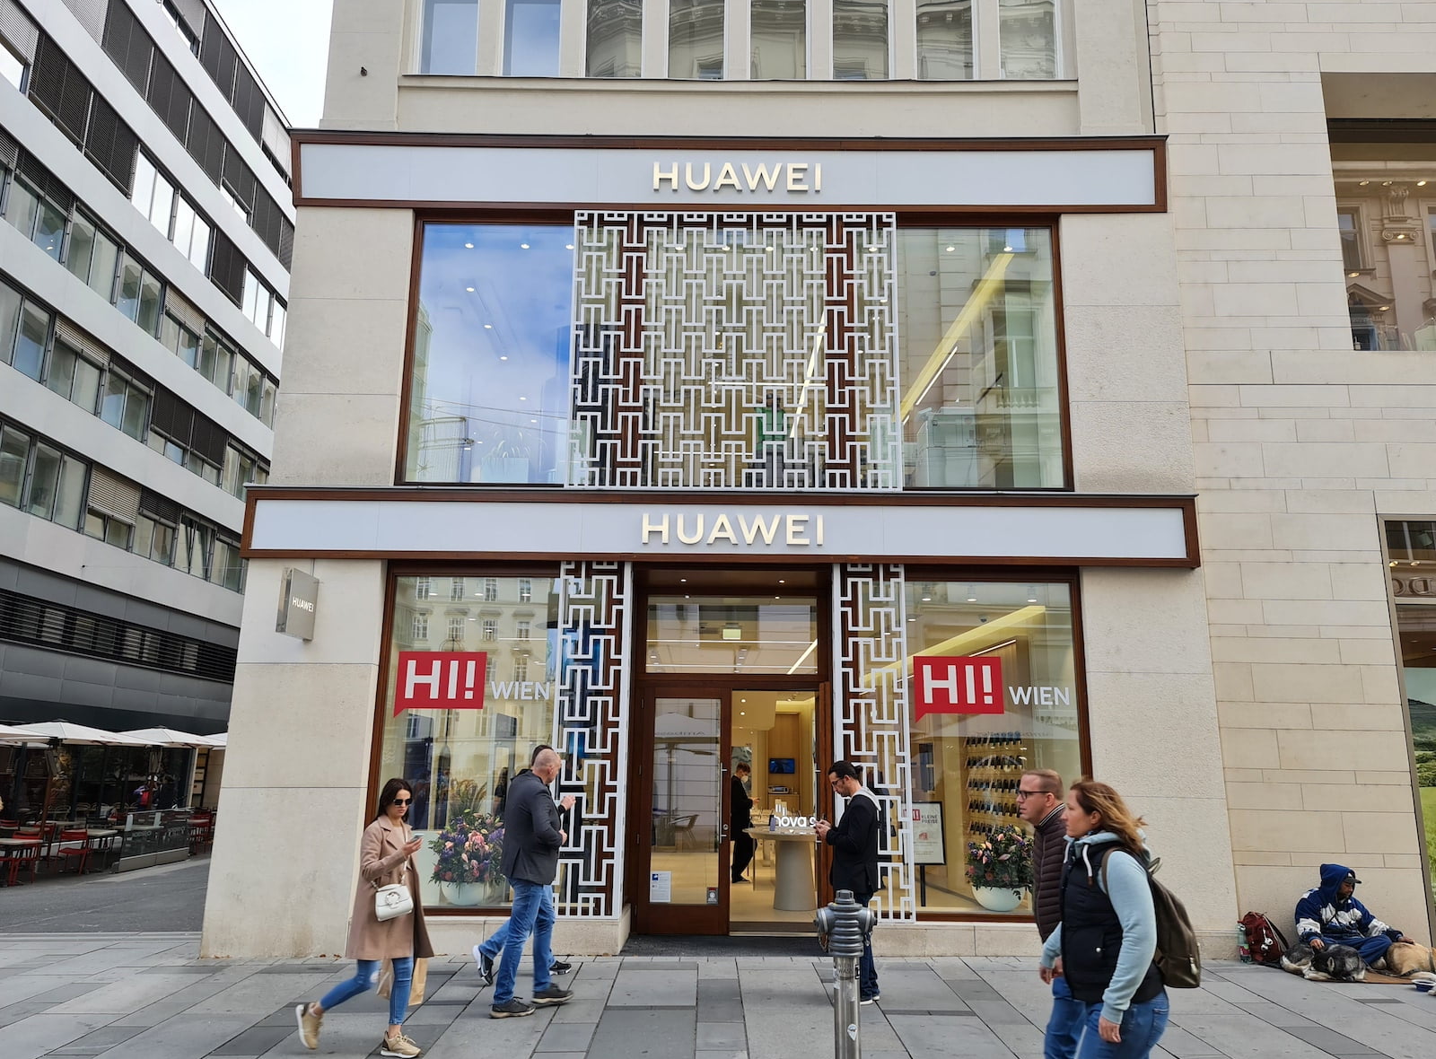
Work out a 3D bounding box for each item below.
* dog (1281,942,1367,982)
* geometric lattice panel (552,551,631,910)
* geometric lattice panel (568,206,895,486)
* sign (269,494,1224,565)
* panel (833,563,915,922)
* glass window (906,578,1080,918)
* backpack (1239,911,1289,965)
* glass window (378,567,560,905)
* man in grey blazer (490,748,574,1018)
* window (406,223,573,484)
[{"bbox_3d":[5.082,3.624,8.767,0.680,0.280,0.480,5,-13,-19],"label":"dog"},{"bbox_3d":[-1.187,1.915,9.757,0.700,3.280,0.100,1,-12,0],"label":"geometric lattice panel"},{"bbox_3d":[0.170,-1.853,10.577,3.350,3.010,0.090,1,-12,0],"label":"geometric lattice panel"},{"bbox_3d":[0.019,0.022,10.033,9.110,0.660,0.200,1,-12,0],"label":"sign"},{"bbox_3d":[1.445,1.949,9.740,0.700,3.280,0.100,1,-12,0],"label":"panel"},{"bbox_3d":[2.525,2.024,9.771,1.750,3.090,0.090,1,-12,0],"label":"glass window"},{"bbox_3d":[4.855,3.634,9.216,0.340,0.440,0.260,-6,-14,28],"label":"backpack"},{"bbox_3d":[-2.351,1.987,9.820,1.630,3.100,0.080,1,-12,0],"label":"glass window"},{"bbox_3d":[-1.334,2.490,7.442,0.600,1.770,0.520,6,-13,-21],"label":"man in grey blazer"},{"bbox_3d":[-2.324,-1.835,10.668,1.600,2.810,0.080,1,-12,0],"label":"window"}]

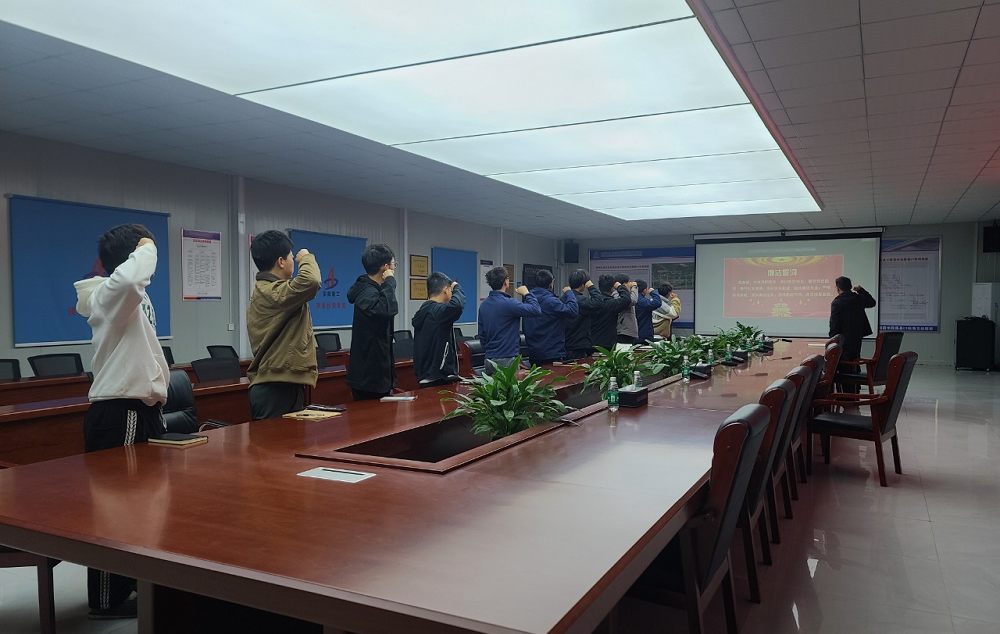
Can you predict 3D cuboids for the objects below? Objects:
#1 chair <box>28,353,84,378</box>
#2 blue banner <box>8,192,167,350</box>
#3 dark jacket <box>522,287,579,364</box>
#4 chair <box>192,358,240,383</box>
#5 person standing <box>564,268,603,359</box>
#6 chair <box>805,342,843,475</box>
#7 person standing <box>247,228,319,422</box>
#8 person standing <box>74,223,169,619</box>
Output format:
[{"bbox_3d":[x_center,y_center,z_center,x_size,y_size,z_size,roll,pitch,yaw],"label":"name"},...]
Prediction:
[{"bbox_3d":[-4.253,0.819,7.000,0.600,0.920,0.580,1,1,28],"label":"chair"},{"bbox_3d":[-4.278,-0.455,7.722,0.050,1.437,1.746,1,2,28],"label":"blue banner"},{"bbox_3d":[0.538,0.075,7.693,0.560,0.799,0.440,1,2,38],"label":"dark jacket"},{"bbox_3d":[-2.324,0.815,6.312,0.580,0.930,0.570,1,2,28],"label":"chair"},{"bbox_3d":[0.970,0.329,8.488,0.460,1.797,0.560,-1,2,-40],"label":"person standing"},{"bbox_3d":[2.865,0.759,6.899,0.640,1.010,0.580,1,2,28],"label":"chair"},{"bbox_3d":[-1.244,0.438,4.176,0.450,1.800,0.500,-1,2,-30],"label":"person standing"},{"bbox_3d":[-1.724,0.473,3.321,0.450,1.770,0.500,-1,1,-20],"label":"person standing"}]

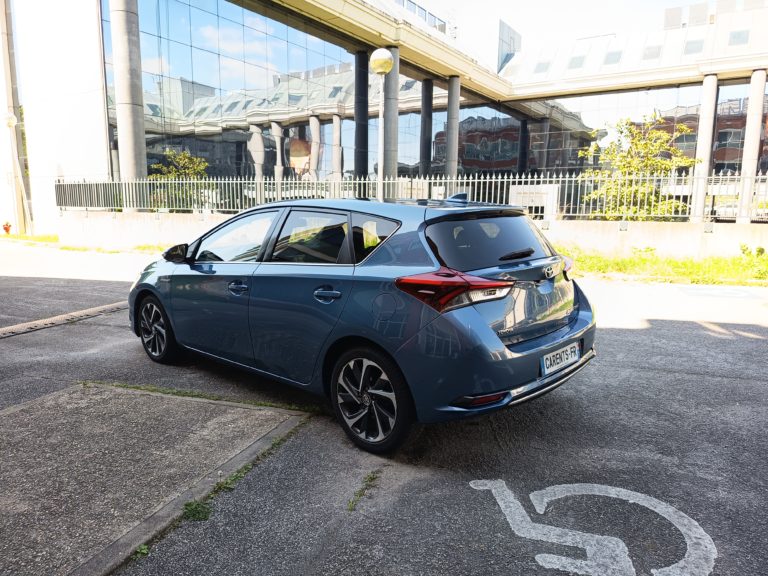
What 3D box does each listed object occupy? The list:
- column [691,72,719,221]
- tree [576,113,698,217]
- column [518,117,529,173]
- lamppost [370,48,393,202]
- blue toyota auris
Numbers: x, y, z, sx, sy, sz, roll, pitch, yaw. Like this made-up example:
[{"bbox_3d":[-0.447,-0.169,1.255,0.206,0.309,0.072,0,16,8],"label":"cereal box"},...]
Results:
[{"bbox_3d":[21.714,-8.718,36.224,0.790,11.000,0.790,1,7,0],"label":"column"},{"bbox_3d":[8.150,-3.249,17.300,3.700,4.620,3.500,1,7,0],"label":"tree"},{"bbox_3d":[11.619,-9.378,45.127,0.800,9.657,0.800,1,7,0],"label":"column"},{"bbox_3d":[-0.108,-3.255,13.657,0.550,5.501,0.550,1,7,0],"label":"lamppost"},{"bbox_3d":[-0.546,-0.009,4.458,4.330,1.480,1.790,8,10,42],"label":"blue toyota auris"}]

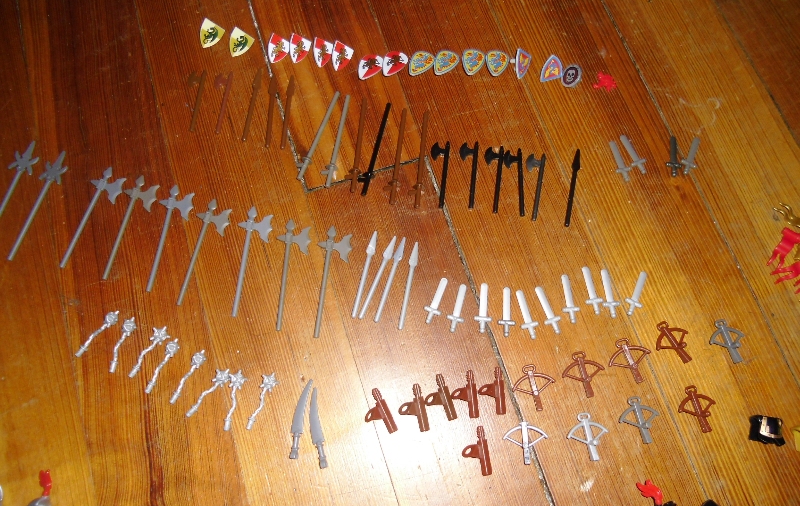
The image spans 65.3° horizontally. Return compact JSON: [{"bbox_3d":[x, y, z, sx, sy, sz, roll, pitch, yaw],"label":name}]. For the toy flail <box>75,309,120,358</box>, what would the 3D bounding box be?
[{"bbox_3d":[-0.179,0.048,0.371,0.008,0.009,0.034,39,74,13],"label":"toy flail"}]

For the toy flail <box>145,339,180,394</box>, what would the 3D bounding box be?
[{"bbox_3d":[-0.138,0.066,0.363,0.007,0.011,0.034,22,72,6],"label":"toy flail"}]

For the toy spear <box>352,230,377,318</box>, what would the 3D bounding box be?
[{"bbox_3d":[-0.021,0.013,0.387,0.006,0.004,0.059,11,70,4],"label":"toy spear"}]

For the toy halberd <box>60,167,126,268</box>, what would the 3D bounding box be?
[{"bbox_3d":[-0.197,-0.023,0.399,0.023,0.004,0.072,15,70,5],"label":"toy halberd"}]

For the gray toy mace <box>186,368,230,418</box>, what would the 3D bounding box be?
[{"bbox_3d":[-0.111,0.079,0.360,0.010,0.008,0.034,43,75,14],"label":"gray toy mace"}]

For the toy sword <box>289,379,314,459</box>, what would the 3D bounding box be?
[{"bbox_3d":[-0.057,0.095,0.360,0.007,0.004,0.046,8,70,2],"label":"toy sword"}]

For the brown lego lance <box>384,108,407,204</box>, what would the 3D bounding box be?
[{"bbox_3d":[-0.002,-0.065,0.414,0.011,0.008,0.073,7,70,2],"label":"brown lego lance"}]

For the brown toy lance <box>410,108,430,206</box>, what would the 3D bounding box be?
[{"bbox_3d":[0.014,-0.064,0.418,0.011,0.008,0.075,1,67,12],"label":"brown toy lance"}]

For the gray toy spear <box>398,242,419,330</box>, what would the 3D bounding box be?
[{"bbox_3d":[0.006,0.020,0.384,0.006,0.004,0.057,10,71,3],"label":"gray toy spear"}]

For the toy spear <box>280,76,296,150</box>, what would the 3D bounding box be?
[{"bbox_3d":[-0.076,-0.097,0.429,0.005,0.003,0.059,3,70,1],"label":"toy spear"}]

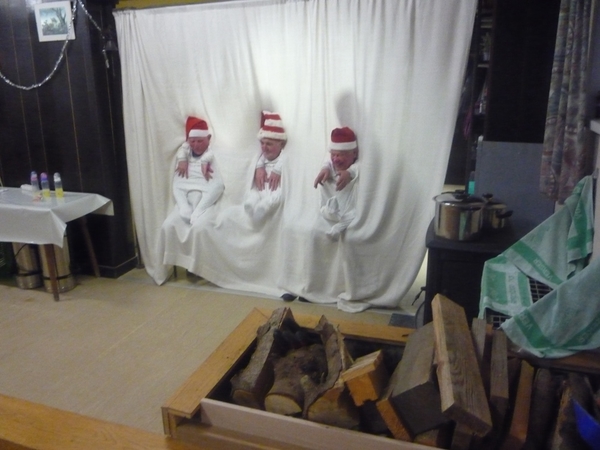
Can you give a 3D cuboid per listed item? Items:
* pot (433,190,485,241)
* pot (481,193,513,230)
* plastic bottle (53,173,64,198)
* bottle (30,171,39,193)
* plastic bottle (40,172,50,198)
[{"bbox_3d":[0.839,-0.063,2.732,0.262,0.235,0.330,-4,15,-12],"label":"pot"},{"bbox_3d":[1.065,-0.078,2.924,0.205,0.168,0.270,-9,16,-28],"label":"pot"},{"bbox_3d":[-1.973,-0.324,4.254,0.058,0.204,0.058,-8,16,-24],"label":"plastic bottle"},{"bbox_3d":[-2.228,-0.349,4.378,0.058,0.198,0.058,-8,16,-26],"label":"bottle"},{"bbox_3d":[-2.098,-0.330,4.293,0.058,0.200,0.058,-8,16,-25],"label":"plastic bottle"}]

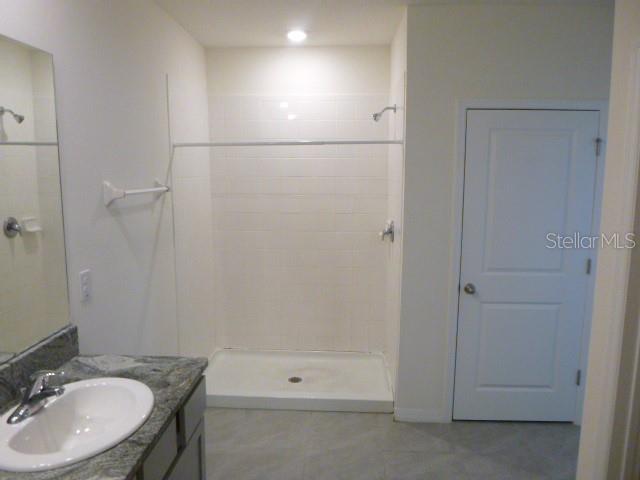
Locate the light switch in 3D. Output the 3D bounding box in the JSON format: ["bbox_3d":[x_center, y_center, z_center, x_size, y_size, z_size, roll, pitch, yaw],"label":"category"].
[{"bbox_3d":[-1.024,0.201,2.018,0.012,0.120,0.075,1,8,3],"label":"light switch"}]

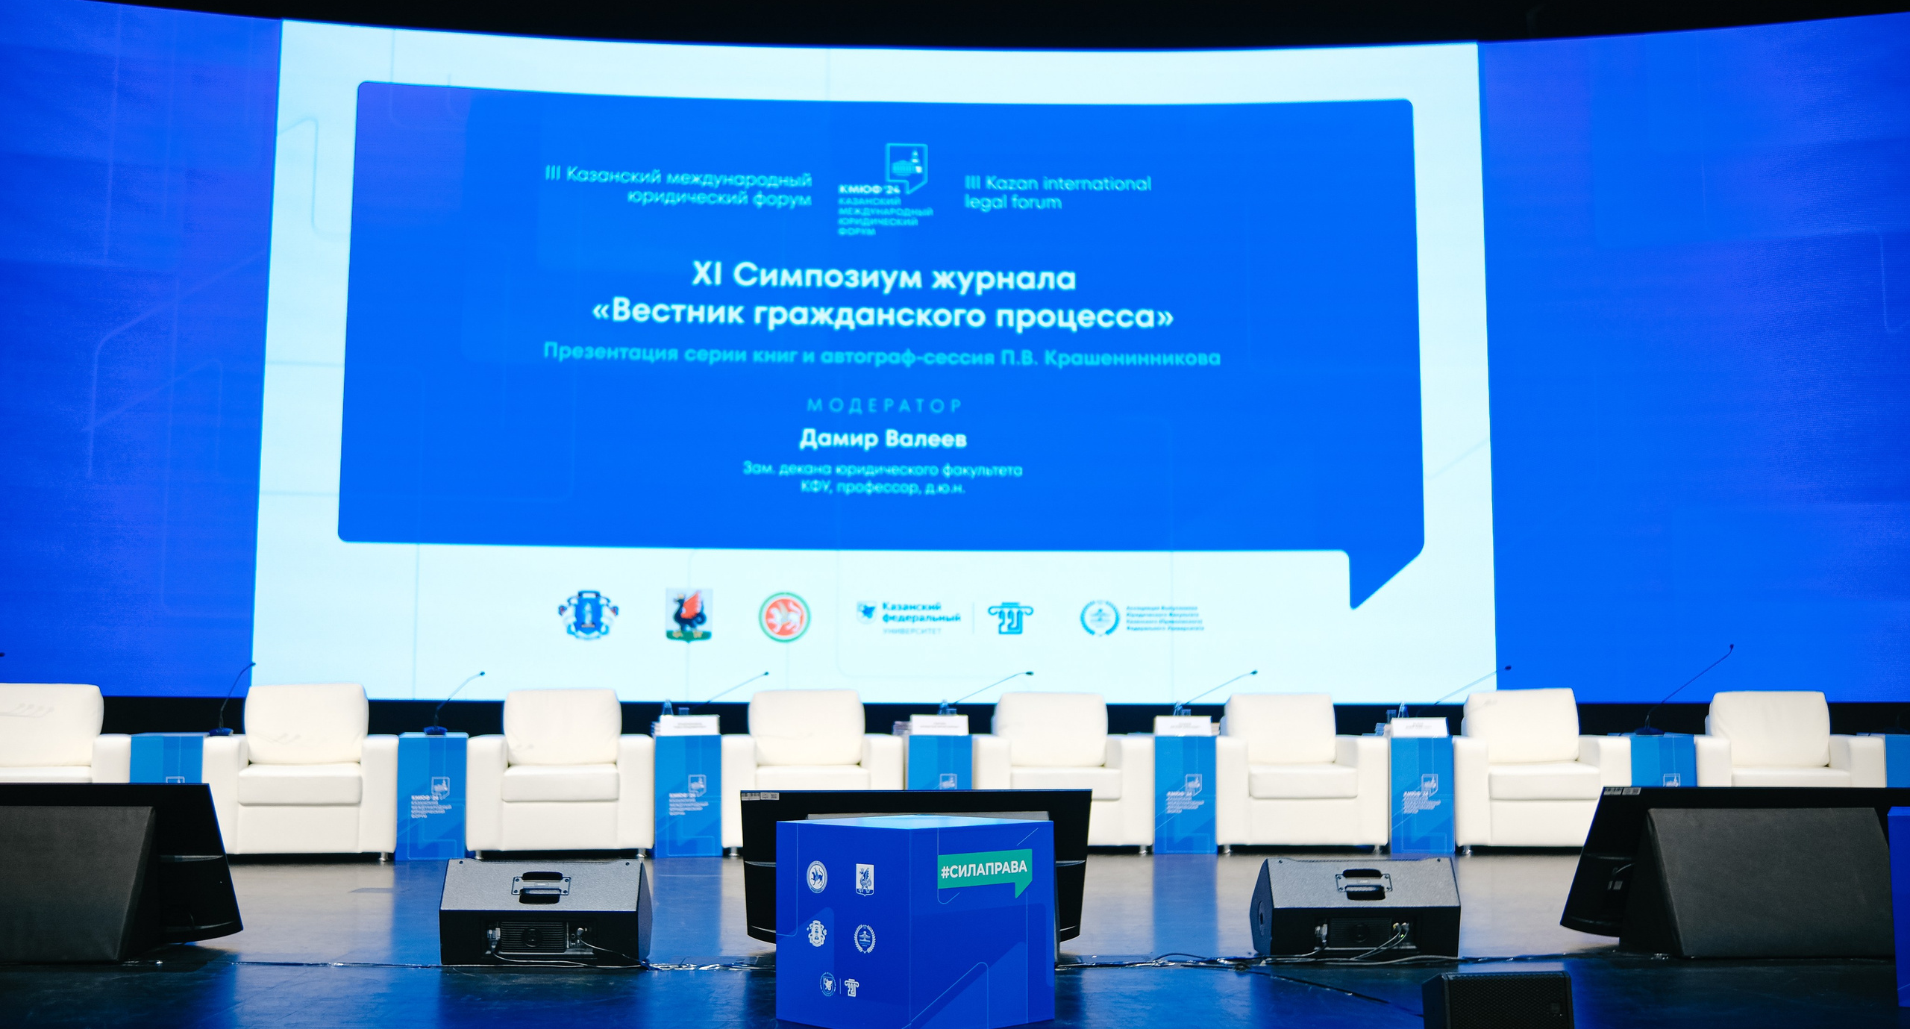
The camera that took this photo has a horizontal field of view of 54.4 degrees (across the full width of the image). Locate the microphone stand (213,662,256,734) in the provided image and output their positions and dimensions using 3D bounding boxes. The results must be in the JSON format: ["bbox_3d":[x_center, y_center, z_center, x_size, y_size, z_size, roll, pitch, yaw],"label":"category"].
[{"bbox_3d":[-3.653,0.933,9.412,0.220,0.385,0.130,2,-6,-20],"label":"microphone stand"}]

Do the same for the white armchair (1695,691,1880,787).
[{"bbox_3d":[4.375,1.385,9.892,0.920,0.870,0.820,-1,-6,12],"label":"white armchair"}]

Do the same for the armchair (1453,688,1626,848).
[{"bbox_3d":[3.136,1.405,10.141,0.920,0.870,0.820,0,-6,6],"label":"armchair"}]

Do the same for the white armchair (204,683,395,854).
[{"bbox_3d":[-3.295,1.299,9.484,0.920,0.855,0.860,2,-6,-15],"label":"white armchair"}]

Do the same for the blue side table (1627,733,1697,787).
[{"bbox_3d":[3.743,1.490,9.954,0.335,0.620,0.380,-1,-6,9],"label":"blue side table"}]

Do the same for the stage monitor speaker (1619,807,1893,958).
[{"bbox_3d":[2.648,1.196,6.061,0.780,0.450,0.460,0,-6,3],"label":"stage monitor speaker"}]

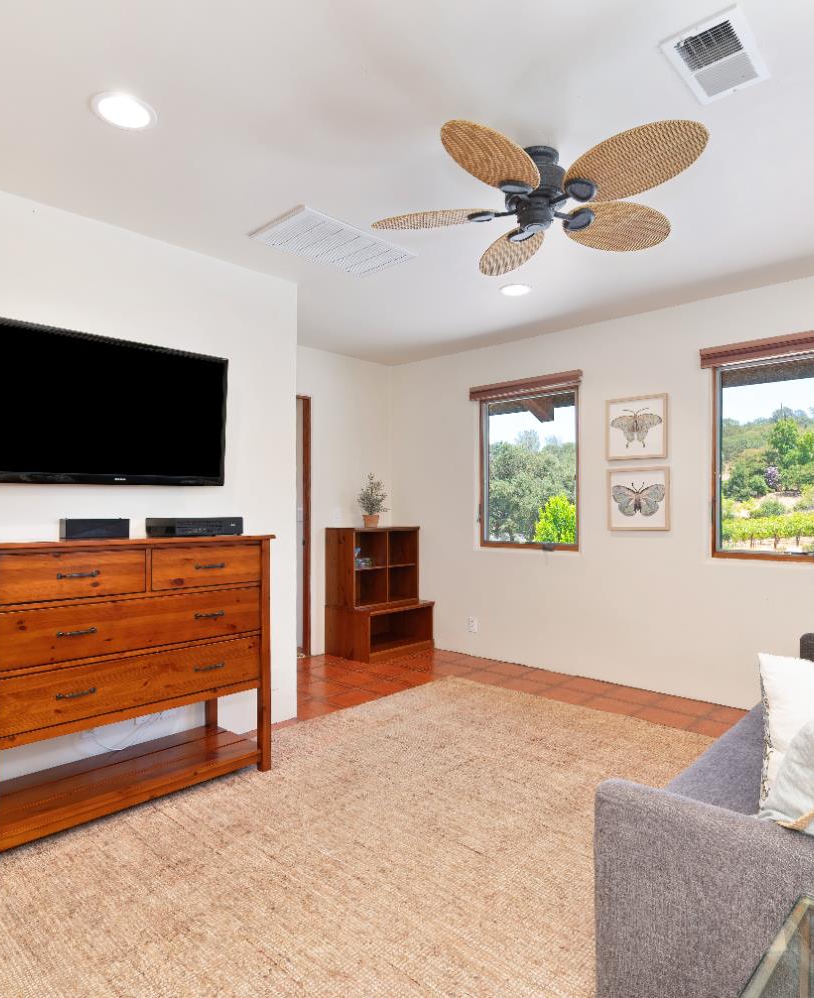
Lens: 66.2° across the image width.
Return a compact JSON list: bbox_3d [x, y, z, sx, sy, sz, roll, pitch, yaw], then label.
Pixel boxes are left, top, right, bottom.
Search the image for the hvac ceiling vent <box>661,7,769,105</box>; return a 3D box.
[{"bbox_3d":[0.862,-1.217,1.730,0.186,0.022,0.348,0,-1,43],"label":"hvac ceiling vent"}]

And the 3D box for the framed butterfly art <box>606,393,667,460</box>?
[{"bbox_3d":[1.494,-0.462,4.063,0.397,0.407,0.027,0,-1,43],"label":"framed butterfly art"}]

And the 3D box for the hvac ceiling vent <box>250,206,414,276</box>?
[{"bbox_3d":[-0.340,-1.209,2.999,0.420,0.028,0.704,0,-1,43],"label":"hvac ceiling vent"}]

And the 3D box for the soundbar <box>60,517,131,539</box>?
[{"bbox_3d":[-1.229,0.117,2.452,0.115,0.080,0.234,0,-1,43],"label":"soundbar"}]

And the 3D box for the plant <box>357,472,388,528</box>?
[{"bbox_3d":[-0.285,0.012,5.144,0.236,0.439,0.236,0,0,0],"label":"plant"}]

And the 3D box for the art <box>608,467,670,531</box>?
[{"bbox_3d":[1.498,0.001,4.055,0.401,0.413,0.027,0,-1,43],"label":"art"}]

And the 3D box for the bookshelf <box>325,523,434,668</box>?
[{"bbox_3d":[-0.210,0.739,5.123,0.520,1.019,0.732,0,-1,43],"label":"bookshelf"}]

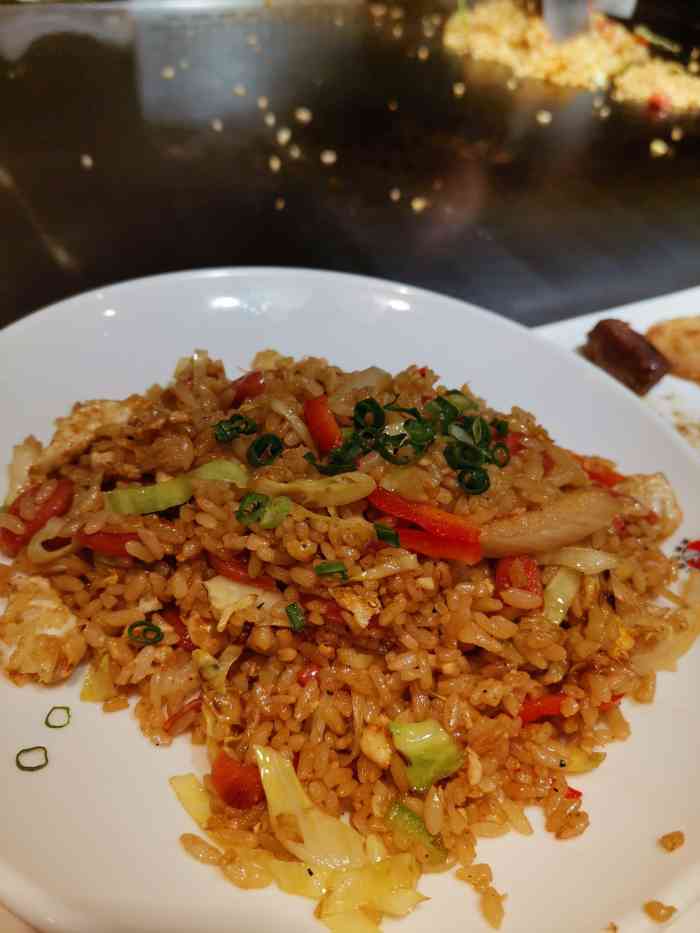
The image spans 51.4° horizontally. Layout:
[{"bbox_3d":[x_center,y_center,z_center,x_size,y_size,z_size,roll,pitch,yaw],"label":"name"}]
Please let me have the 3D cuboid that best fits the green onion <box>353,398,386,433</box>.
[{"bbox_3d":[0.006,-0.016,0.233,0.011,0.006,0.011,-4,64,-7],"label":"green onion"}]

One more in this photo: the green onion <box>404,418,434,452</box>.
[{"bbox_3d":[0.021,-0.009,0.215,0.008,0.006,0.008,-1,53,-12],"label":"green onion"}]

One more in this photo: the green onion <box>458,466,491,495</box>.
[{"bbox_3d":[0.036,0.004,0.208,0.009,0.005,0.008,6,41,-5],"label":"green onion"}]

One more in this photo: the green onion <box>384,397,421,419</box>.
[{"bbox_3d":[0.016,-0.018,0.220,0.011,0.004,0.006,-1,42,-13],"label":"green onion"}]

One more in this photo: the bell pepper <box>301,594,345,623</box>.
[{"bbox_3d":[-0.007,0.036,0.186,0.011,0.005,0.006,17,42,7],"label":"bell pepper"}]

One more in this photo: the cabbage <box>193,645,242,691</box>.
[{"bbox_3d":[-0.029,0.044,0.158,0.010,0.007,0.007,9,42,0],"label":"cabbage"}]

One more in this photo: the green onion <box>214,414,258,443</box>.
[{"bbox_3d":[-0.032,-0.011,0.207,0.012,0.005,0.007,-1,42,-13],"label":"green onion"}]

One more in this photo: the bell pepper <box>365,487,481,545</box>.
[{"bbox_3d":[0.018,0.012,0.175,0.027,0.007,0.007,20,43,12],"label":"bell pepper"}]

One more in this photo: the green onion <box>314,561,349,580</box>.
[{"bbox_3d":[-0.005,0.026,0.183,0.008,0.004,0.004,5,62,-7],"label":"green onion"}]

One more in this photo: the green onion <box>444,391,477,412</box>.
[{"bbox_3d":[0.033,-0.019,0.218,0.009,0.005,0.006,-5,43,-15],"label":"green onion"}]

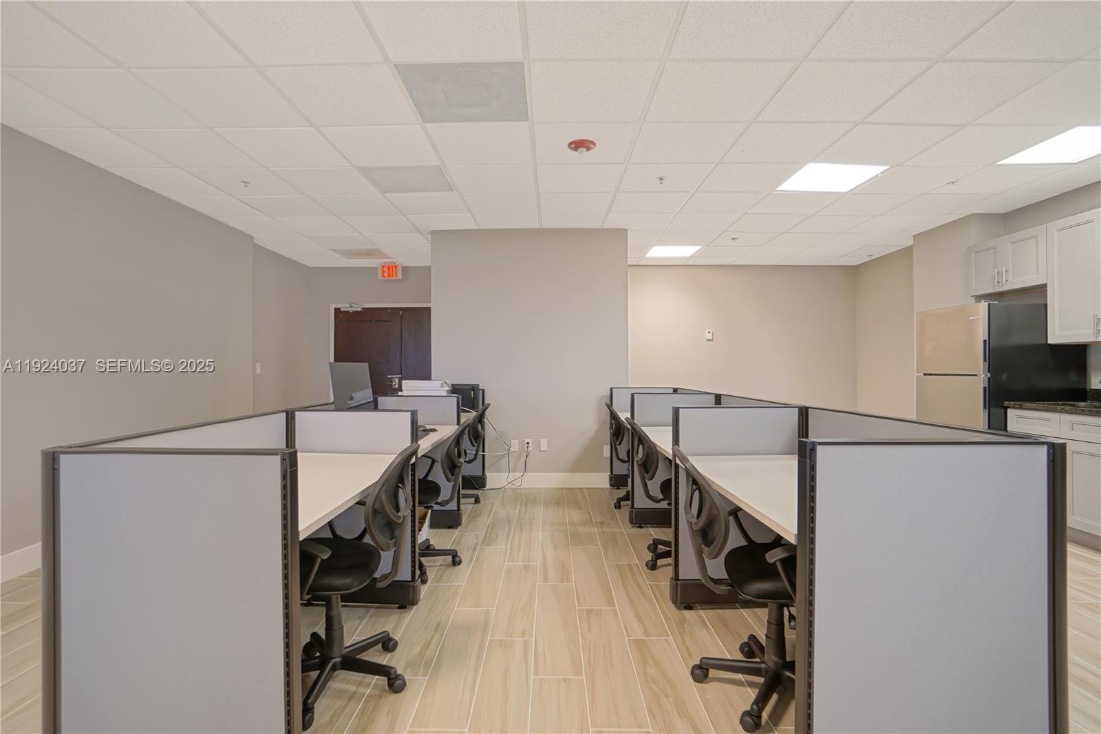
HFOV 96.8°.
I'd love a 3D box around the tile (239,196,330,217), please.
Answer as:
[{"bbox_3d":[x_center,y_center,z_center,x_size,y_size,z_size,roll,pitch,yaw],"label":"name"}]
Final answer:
[{"bbox_3d":[-2.266,-1.388,4.216,0.615,0.018,0.570,0,0,0],"label":"tile"}]

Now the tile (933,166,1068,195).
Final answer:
[{"bbox_3d":[3.369,-1.418,3.714,0.620,0.020,0.580,0,0,0],"label":"tile"}]

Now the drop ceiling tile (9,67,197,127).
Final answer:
[{"bbox_3d":[-2.280,-1.395,2.564,0.620,0.020,0.580,0,0,0],"label":"drop ceiling tile"}]

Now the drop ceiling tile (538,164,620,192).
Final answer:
[{"bbox_3d":[0.217,-1.403,3.655,0.614,0.020,0.557,0,0,1],"label":"drop ceiling tile"}]

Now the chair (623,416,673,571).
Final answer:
[{"bbox_3d":[0.825,0.779,3.059,0.630,0.906,0.600,0,0,0],"label":"chair"}]

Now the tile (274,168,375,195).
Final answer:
[{"bbox_3d":[-1.667,-1.415,3.714,0.618,0.020,0.576,0,0,0],"label":"tile"}]

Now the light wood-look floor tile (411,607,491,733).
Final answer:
[{"bbox_3d":[-0.386,1.247,2.095,0.206,0.010,0.839,0,0,0],"label":"light wood-look floor tile"}]

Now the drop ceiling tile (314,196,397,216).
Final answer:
[{"bbox_3d":[-1.647,-1.391,4.210,0.615,0.018,0.570,0,0,0],"label":"drop ceiling tile"}]

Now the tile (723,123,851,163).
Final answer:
[{"bbox_3d":[1.468,-1.408,3.088,0.620,0.020,0.580,0,0,0],"label":"tile"}]

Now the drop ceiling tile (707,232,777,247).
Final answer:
[{"bbox_3d":[2.185,-1.456,5.559,0.630,0.020,0.595,0,0,0],"label":"drop ceiling tile"}]

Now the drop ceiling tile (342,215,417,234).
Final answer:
[{"bbox_3d":[-1.642,-1.386,4.757,0.605,0.020,0.550,0,0,0],"label":"drop ceiling tile"}]

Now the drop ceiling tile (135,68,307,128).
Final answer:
[{"bbox_3d":[-1.725,-1.452,2.647,0.630,0.020,0.595,0,0,0],"label":"drop ceiling tile"}]

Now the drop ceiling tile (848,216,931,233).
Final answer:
[{"bbox_3d":[3.337,-1.408,4.752,0.614,0.020,0.557,0,0,1],"label":"drop ceiling tile"}]

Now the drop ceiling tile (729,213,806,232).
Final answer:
[{"bbox_3d":[2.111,-1.423,4.835,0.618,0.020,0.576,0,0,0],"label":"drop ceiling tile"}]

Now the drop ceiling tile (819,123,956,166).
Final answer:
[{"bbox_3d":[2.088,-1.411,3.092,0.615,0.018,0.570,0,0,0],"label":"drop ceiling tile"}]

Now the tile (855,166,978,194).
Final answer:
[{"bbox_3d":[2.824,-1.461,3.804,0.630,0.020,0.595,0,0,0],"label":"tile"}]

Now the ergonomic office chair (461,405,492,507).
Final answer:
[{"bbox_3d":[-0.880,0.815,4.460,0.670,0.950,0.600,0,0,0],"label":"ergonomic office chair"}]

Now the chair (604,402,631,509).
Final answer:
[{"bbox_3d":[0.800,0.790,4.380,0.620,0.930,0.600,0,0,0],"label":"chair"}]

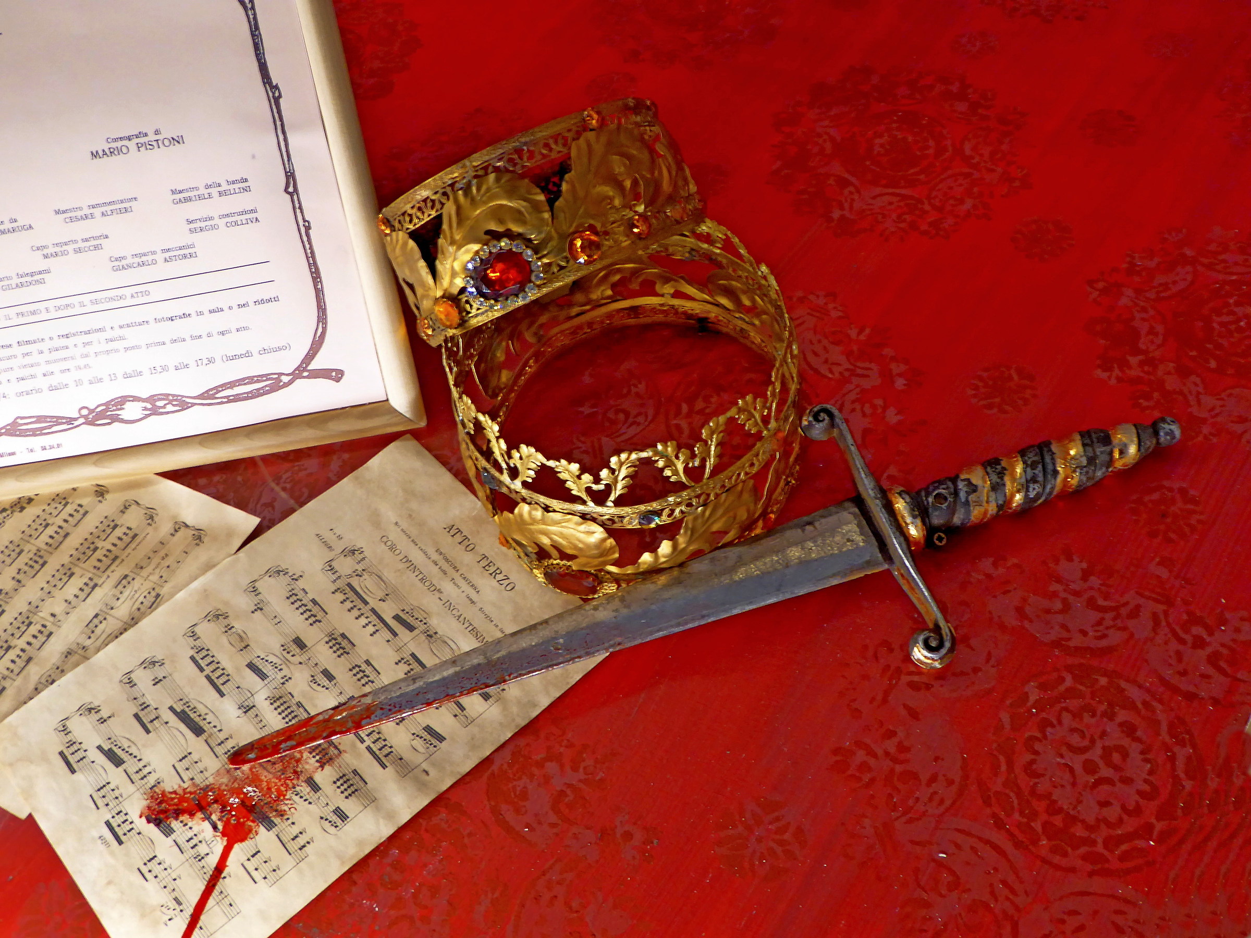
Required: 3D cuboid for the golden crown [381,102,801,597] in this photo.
[{"bbox_3d":[-0.025,-0.105,0.817,0.220,0.179,0.288,-10,54,2],"label":"golden crown"}]

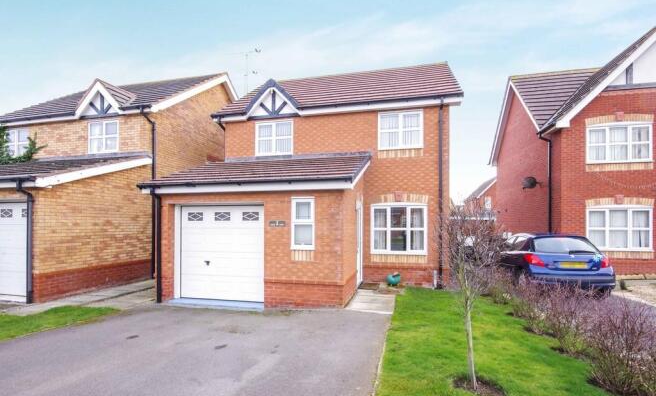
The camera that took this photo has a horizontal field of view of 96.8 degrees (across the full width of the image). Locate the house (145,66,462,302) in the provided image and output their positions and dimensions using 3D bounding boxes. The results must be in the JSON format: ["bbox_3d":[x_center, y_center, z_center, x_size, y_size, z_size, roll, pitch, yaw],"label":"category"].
[{"bbox_3d":[0.362,-1.153,10.609,7.550,7.750,9.400,-1,-3,13],"label":"house"}]

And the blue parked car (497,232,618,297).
[{"bbox_3d":[6.021,1.800,8.632,1.750,1.470,4.030,-1,-3,13],"label":"blue parked car"}]

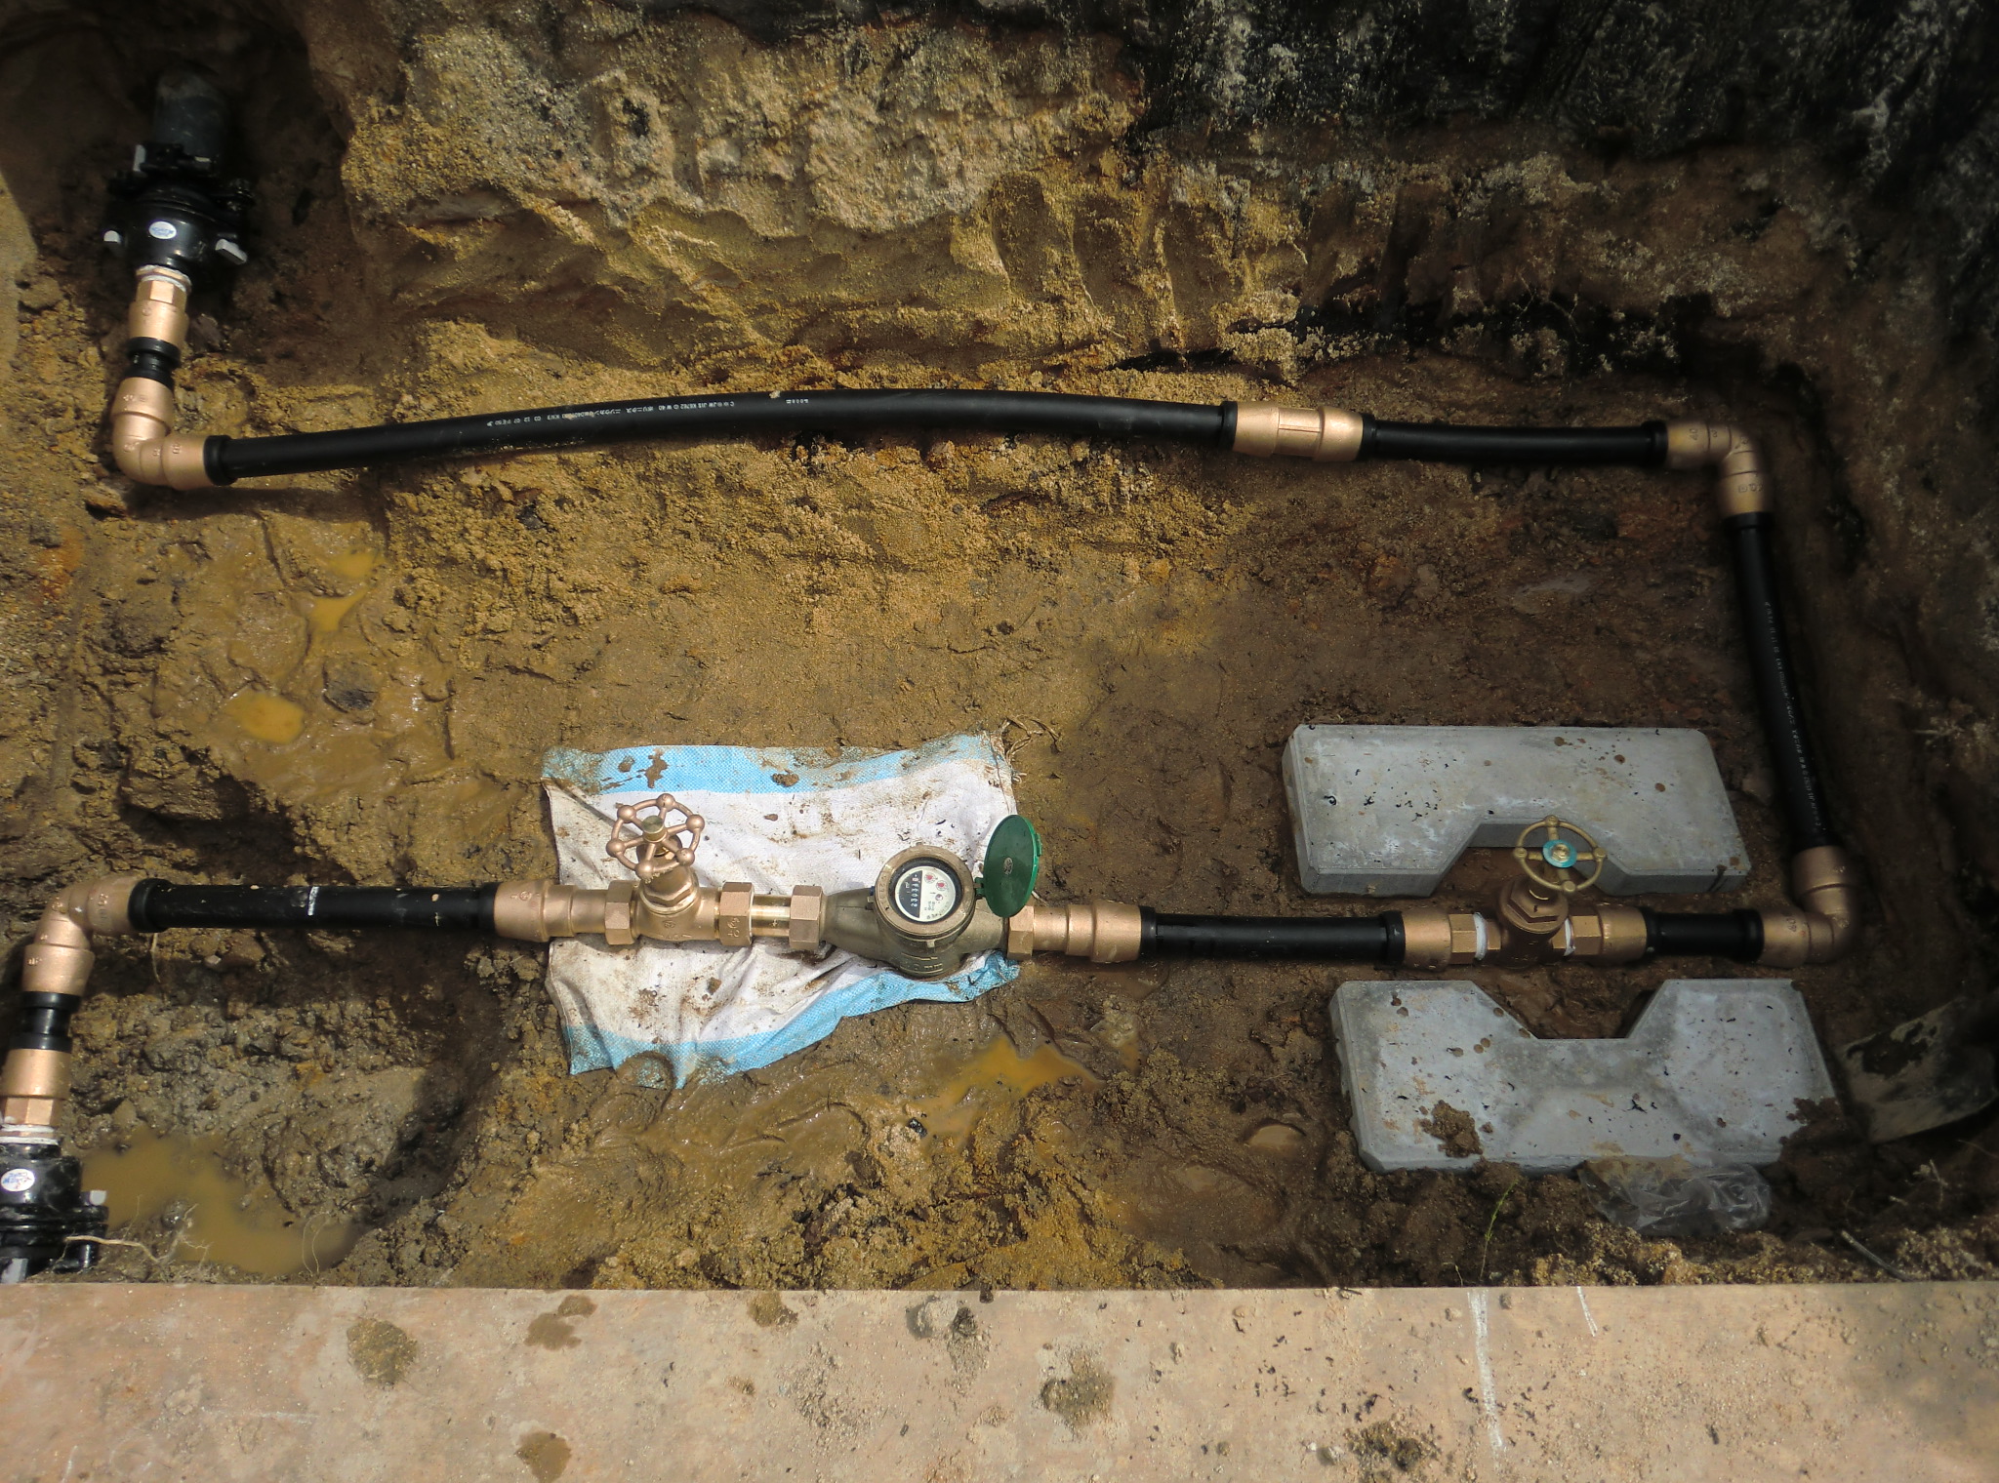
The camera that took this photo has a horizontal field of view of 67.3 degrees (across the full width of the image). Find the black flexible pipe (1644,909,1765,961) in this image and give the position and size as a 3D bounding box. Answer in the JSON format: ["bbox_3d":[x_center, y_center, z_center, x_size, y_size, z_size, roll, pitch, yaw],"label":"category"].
[{"bbox_3d":[0.779,0.217,1.684,0.133,0.056,0.056,1,58,0],"label":"black flexible pipe"}]

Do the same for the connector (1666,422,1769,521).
[{"bbox_3d":[0.972,-0.373,2.018,0.140,0.075,0.145,3,67,2],"label":"connector"}]

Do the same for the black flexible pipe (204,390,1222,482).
[{"bbox_3d":[-0.352,-0.405,1.975,1.330,0.065,0.095,-2,58,-3],"label":"black flexible pipe"}]

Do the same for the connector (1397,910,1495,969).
[{"bbox_3d":[0.490,0.221,1.684,0.100,0.070,0.070,1,58,0],"label":"connector"}]

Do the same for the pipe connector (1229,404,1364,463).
[{"bbox_3d":[0.393,-0.411,2.000,0.170,0.070,0.070,4,58,1],"label":"pipe connector"}]

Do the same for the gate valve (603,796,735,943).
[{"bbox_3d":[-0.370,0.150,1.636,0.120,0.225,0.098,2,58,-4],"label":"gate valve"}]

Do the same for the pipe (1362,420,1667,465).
[{"bbox_3d":[0.685,-0.401,2.020,0.410,0.055,0.055,1,58,-1],"label":"pipe"}]

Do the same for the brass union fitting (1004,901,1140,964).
[{"bbox_3d":[0.084,0.213,1.690,0.149,0.070,0.070,1,58,0],"label":"brass union fitting"}]

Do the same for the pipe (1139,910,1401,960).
[{"bbox_3d":[0.301,0.219,1.684,0.289,0.056,0.056,1,58,0],"label":"pipe"}]

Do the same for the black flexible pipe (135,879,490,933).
[{"bbox_3d":[-0.766,0.187,1.700,0.410,0.056,0.056,1,58,0],"label":"black flexible pipe"}]

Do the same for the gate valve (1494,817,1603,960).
[{"bbox_3d":[0.591,0.177,1.632,0.105,0.205,0.098,-1,58,1],"label":"gate valve"}]

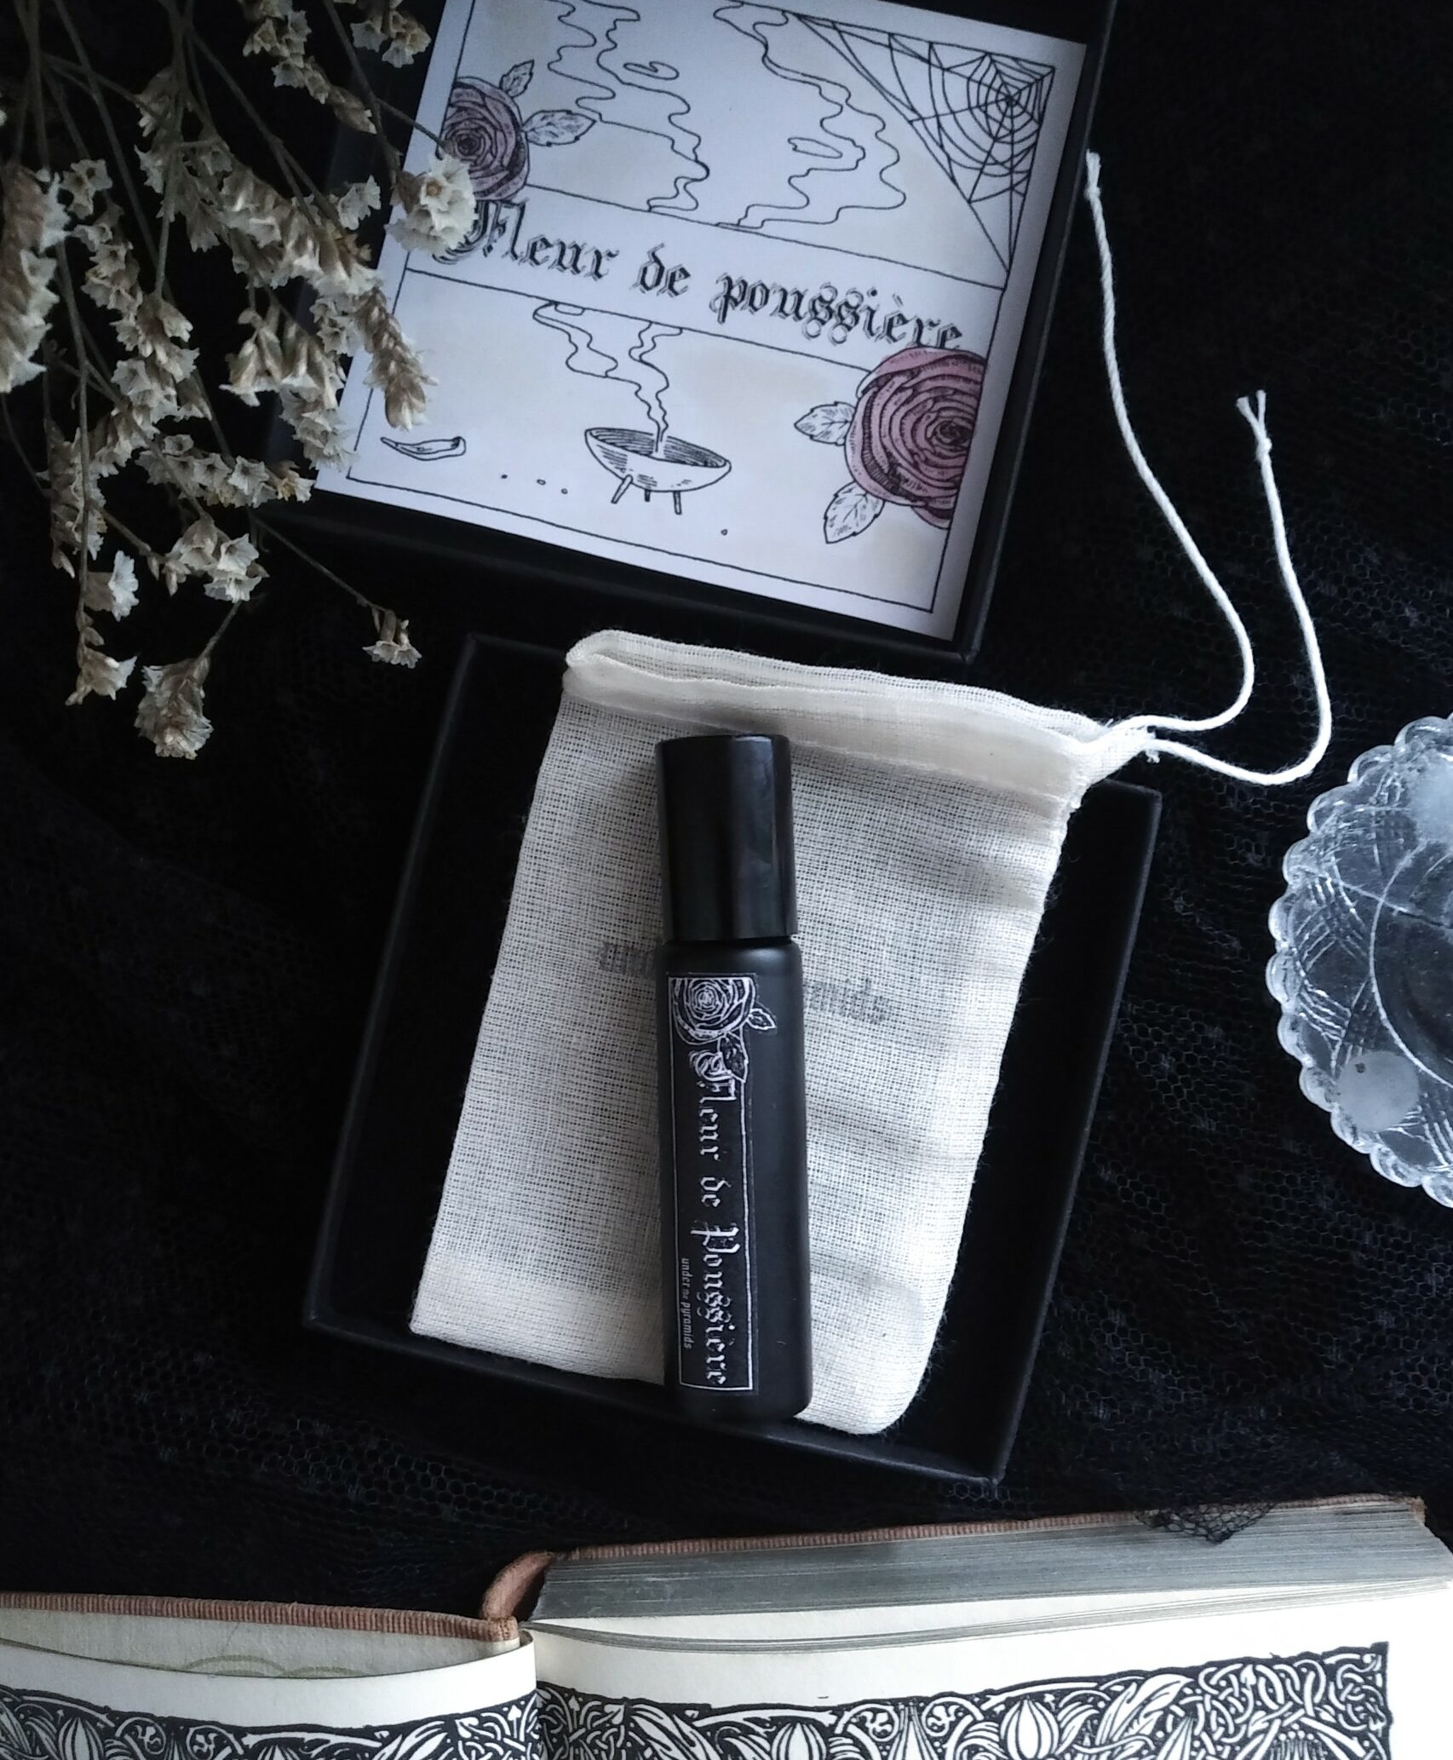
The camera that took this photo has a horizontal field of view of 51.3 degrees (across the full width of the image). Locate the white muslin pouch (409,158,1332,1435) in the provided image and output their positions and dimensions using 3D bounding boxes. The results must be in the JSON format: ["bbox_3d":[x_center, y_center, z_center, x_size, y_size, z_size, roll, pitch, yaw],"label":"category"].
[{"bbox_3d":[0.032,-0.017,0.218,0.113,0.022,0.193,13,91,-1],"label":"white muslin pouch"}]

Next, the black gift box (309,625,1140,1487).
[{"bbox_3d":[0.001,0.025,0.221,0.098,0.025,0.098,13,91,-1],"label":"black gift box"}]

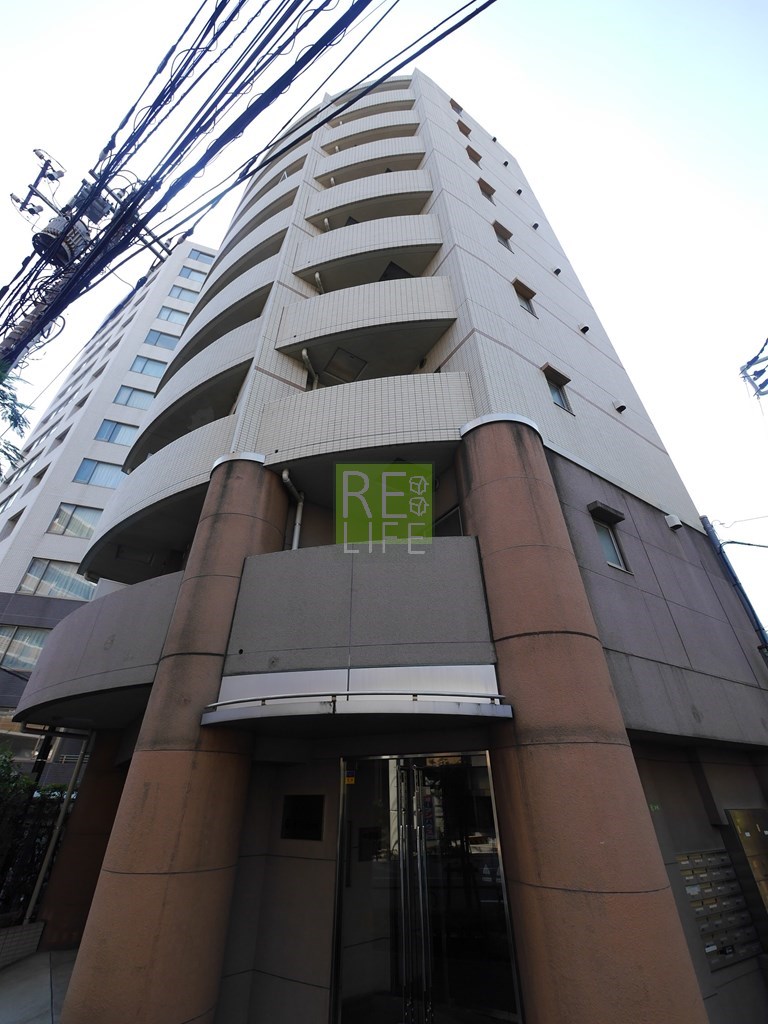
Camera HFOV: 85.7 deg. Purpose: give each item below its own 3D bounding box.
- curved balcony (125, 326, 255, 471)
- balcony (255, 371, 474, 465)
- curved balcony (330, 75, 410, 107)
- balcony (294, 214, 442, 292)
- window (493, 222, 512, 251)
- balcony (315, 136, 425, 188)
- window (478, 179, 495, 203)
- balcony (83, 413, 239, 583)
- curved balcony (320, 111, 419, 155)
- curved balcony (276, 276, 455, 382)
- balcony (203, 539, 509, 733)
[{"bbox_3d":[-4.318,-2.410,9.781,5.300,1.420,1.400,-24,-40,31],"label":"curved balcony"},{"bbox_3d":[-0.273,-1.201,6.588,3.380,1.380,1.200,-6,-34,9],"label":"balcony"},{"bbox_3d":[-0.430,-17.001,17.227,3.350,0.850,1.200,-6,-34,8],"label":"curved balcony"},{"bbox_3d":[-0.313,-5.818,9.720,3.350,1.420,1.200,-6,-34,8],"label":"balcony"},{"bbox_3d":[3.032,-6.873,10.407,0.600,0.880,0.200,19,-39,-27],"label":"window"},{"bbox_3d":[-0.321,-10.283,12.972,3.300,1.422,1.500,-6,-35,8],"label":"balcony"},{"bbox_3d":[3.007,-9.256,12.006,0.600,0.900,0.200,19,-39,-27],"label":"window"},{"bbox_3d":[-4.133,-0.066,8.043,1.850,1.413,5.284,25,-42,-33],"label":"balcony"},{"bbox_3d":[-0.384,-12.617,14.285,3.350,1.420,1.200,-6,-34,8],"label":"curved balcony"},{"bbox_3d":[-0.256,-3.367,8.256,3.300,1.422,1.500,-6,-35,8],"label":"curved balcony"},{"bbox_3d":[-0.256,1.280,4.686,3.150,2.000,1.200,-6,-34,8],"label":"balcony"}]

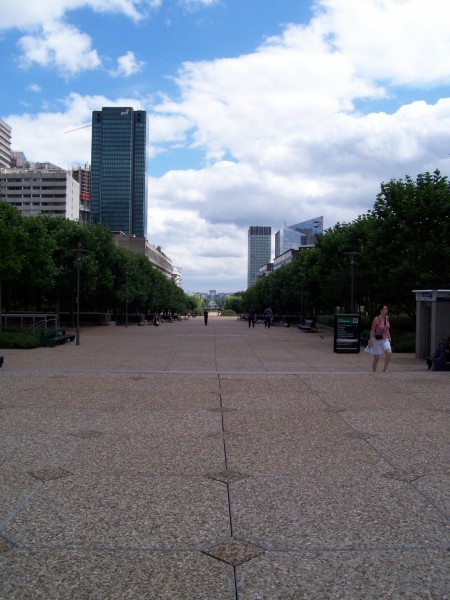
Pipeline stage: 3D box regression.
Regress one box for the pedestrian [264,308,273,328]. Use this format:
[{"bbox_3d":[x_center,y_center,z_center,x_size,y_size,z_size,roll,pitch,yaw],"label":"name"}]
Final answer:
[{"bbox_3d":[3.606,1.410,48.300,0.500,1.750,0.400,1,0,-1],"label":"pedestrian"}]

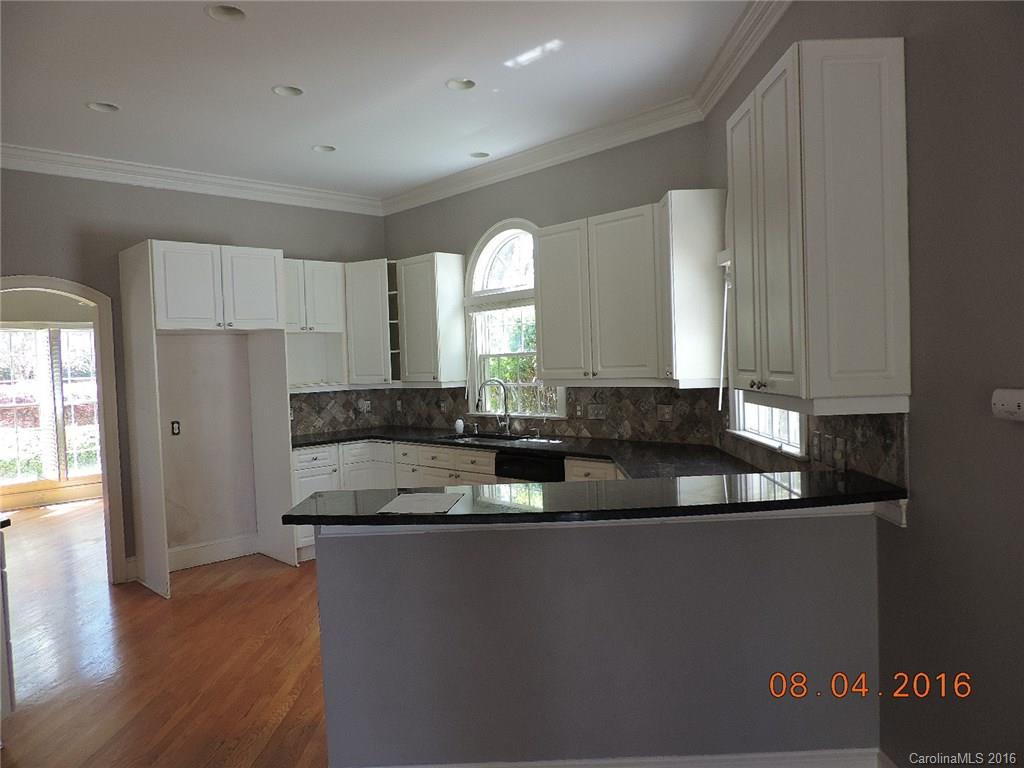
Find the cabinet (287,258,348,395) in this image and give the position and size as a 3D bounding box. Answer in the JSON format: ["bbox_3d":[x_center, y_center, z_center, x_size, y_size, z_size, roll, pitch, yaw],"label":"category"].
[{"bbox_3d":[-1.784,-0.469,5.934,0.713,1.085,0.318,-4,2,-45],"label":"cabinet"}]

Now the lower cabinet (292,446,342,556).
[{"bbox_3d":[-1.738,0.901,5.754,0.424,0.838,0.626,-4,2,-45],"label":"lower cabinet"}]

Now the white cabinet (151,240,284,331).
[{"bbox_3d":[-2.264,-0.674,5.213,0.926,0.588,0.672,-4,2,-45],"label":"white cabinet"}]

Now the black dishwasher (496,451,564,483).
[{"bbox_3d":[0.331,0.863,4.782,0.606,0.843,0.626,-4,2,-45],"label":"black dishwasher"}]

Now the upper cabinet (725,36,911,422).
[{"bbox_3d":[1.009,-0.464,2.441,0.318,1.102,0.705,-2,2,1],"label":"upper cabinet"}]

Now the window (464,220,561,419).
[{"bbox_3d":[0.008,-0.488,5.519,0.111,1.525,1.096,-4,2,-45],"label":"window"}]

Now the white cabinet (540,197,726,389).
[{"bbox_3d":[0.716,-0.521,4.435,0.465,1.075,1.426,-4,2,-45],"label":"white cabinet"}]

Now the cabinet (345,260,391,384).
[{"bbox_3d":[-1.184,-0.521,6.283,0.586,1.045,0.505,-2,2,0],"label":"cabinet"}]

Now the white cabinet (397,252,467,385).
[{"bbox_3d":[-0.661,-0.509,5.931,0.318,1.085,0.518,-4,2,-45],"label":"white cabinet"}]

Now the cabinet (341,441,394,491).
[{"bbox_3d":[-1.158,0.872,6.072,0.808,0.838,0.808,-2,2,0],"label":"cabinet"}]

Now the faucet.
[{"bbox_3d":[-0.136,0.176,5.419,0.263,0.434,0.071,-4,2,-45],"label":"faucet"}]

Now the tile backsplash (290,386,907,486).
[{"bbox_3d":[0.011,0.234,4.484,1.464,0.375,4.898,-4,2,-45],"label":"tile backsplash"}]

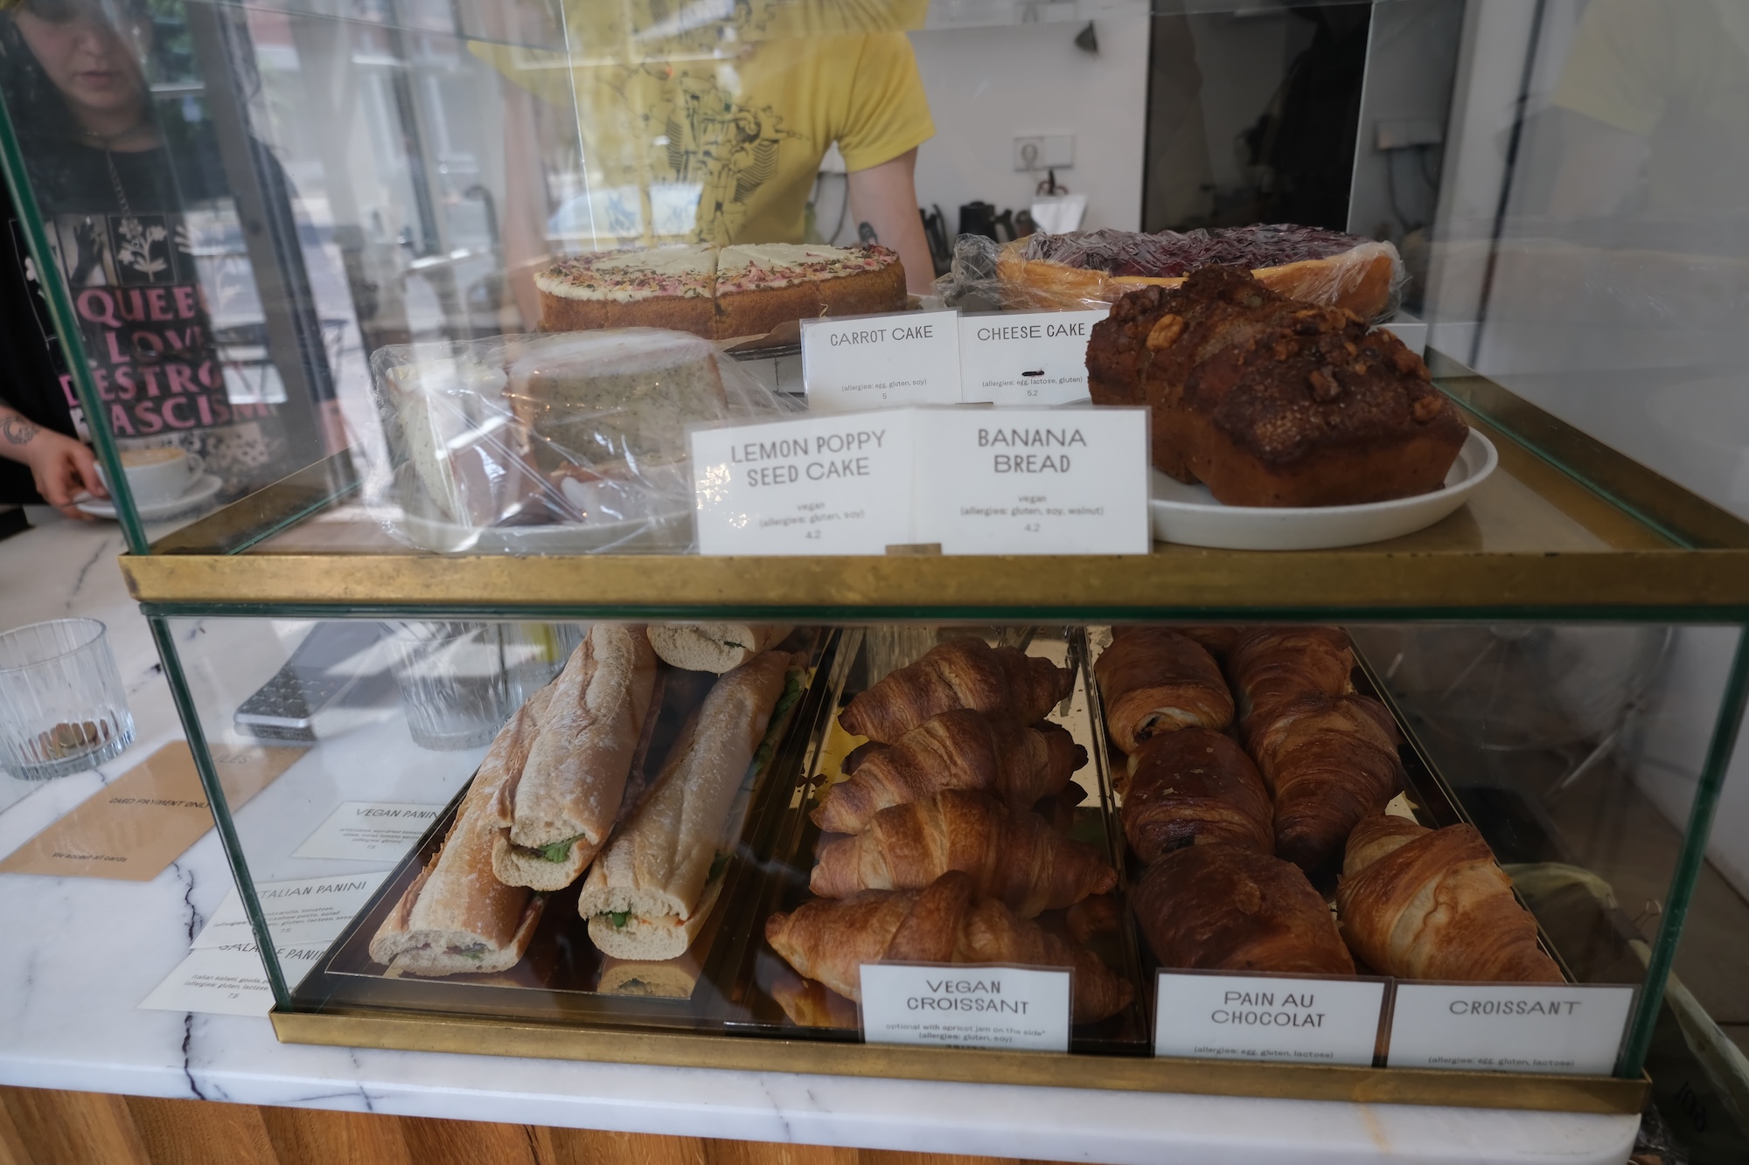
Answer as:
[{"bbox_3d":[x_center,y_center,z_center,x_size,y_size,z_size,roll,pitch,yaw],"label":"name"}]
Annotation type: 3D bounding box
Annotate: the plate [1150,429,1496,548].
[{"bbox_3d":[0.162,-0.054,0.494,0.201,0.021,0.201,0,23,7],"label":"plate"}]

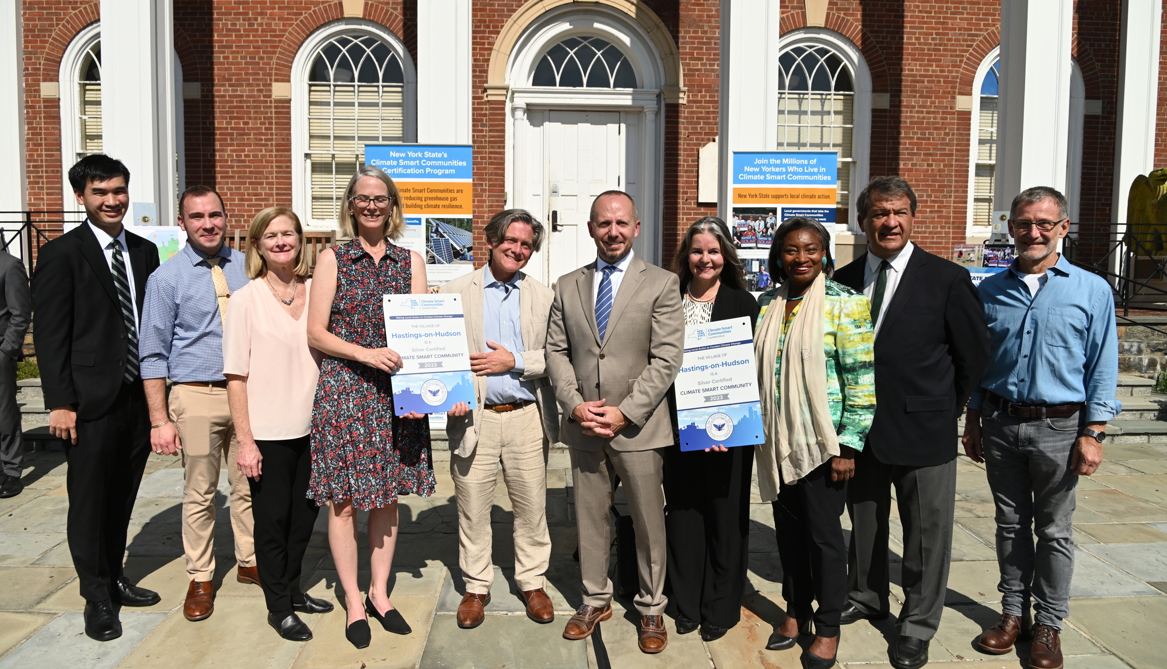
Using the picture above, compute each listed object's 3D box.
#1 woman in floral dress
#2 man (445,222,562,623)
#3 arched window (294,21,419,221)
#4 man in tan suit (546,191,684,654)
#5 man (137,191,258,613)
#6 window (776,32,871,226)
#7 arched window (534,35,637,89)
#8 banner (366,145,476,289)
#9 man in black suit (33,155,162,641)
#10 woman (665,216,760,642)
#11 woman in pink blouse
[{"bbox_3d":[-0.841,0.257,3.074,0.500,1.830,0.400,-1,5,-18],"label":"woman in floral dress"},{"bbox_3d":[-0.335,0.322,3.158,0.480,1.642,0.390,0,5,-4],"label":"man"},{"bbox_3d":[-2.844,-2.602,9.650,1.515,2.480,0.180,0,5,-2],"label":"arched window"},{"bbox_3d":[0.126,0.318,3.017,0.530,1.736,0.390,2,5,15],"label":"man in tan suit"},{"bbox_3d":[-1.584,0.253,3.215,0.500,1.706,0.380,-3,6,-38],"label":"man"},{"bbox_3d":[2.922,-2.597,9.932,1.540,2.570,0.200,0,5,-2],"label":"window"},{"bbox_3d":[0.017,-3.447,9.850,1.319,0.639,0.100,0,5,-2],"label":"arched window"},{"bbox_3d":[-1.293,-0.371,6.145,0.840,2.262,0.200,0,5,-2],"label":"banner"},{"bbox_3d":[-1.879,0.217,3.011,0.460,1.797,0.360,-4,7,-45],"label":"man in black suit"},{"bbox_3d":[0.486,0.360,3.086,0.450,1.648,0.370,2,5,14],"label":"woman"},{"bbox_3d":[-1.218,0.320,3.079,0.420,1.627,0.340,-4,7,-45],"label":"woman in pink blouse"}]

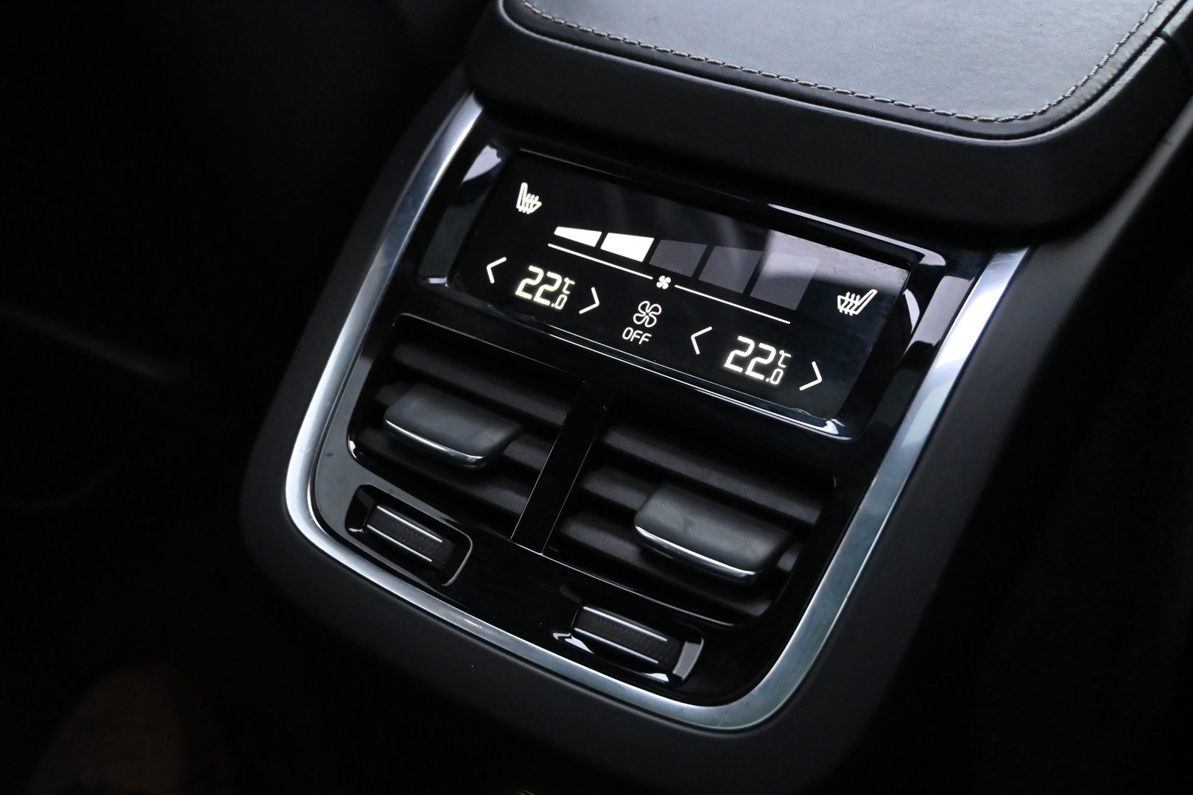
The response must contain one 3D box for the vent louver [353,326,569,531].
[{"bbox_3d":[-0.038,0.010,0.426,0.063,0.022,0.044,21,76,28],"label":"vent louver"}]

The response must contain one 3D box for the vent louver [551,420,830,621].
[{"bbox_3d":[0.024,0.033,0.390,0.063,0.022,0.044,21,76,28],"label":"vent louver"}]

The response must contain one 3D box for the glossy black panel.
[{"bbox_3d":[0.021,-0.032,0.420,0.130,0.012,0.044,21,76,28],"label":"glossy black panel"}]

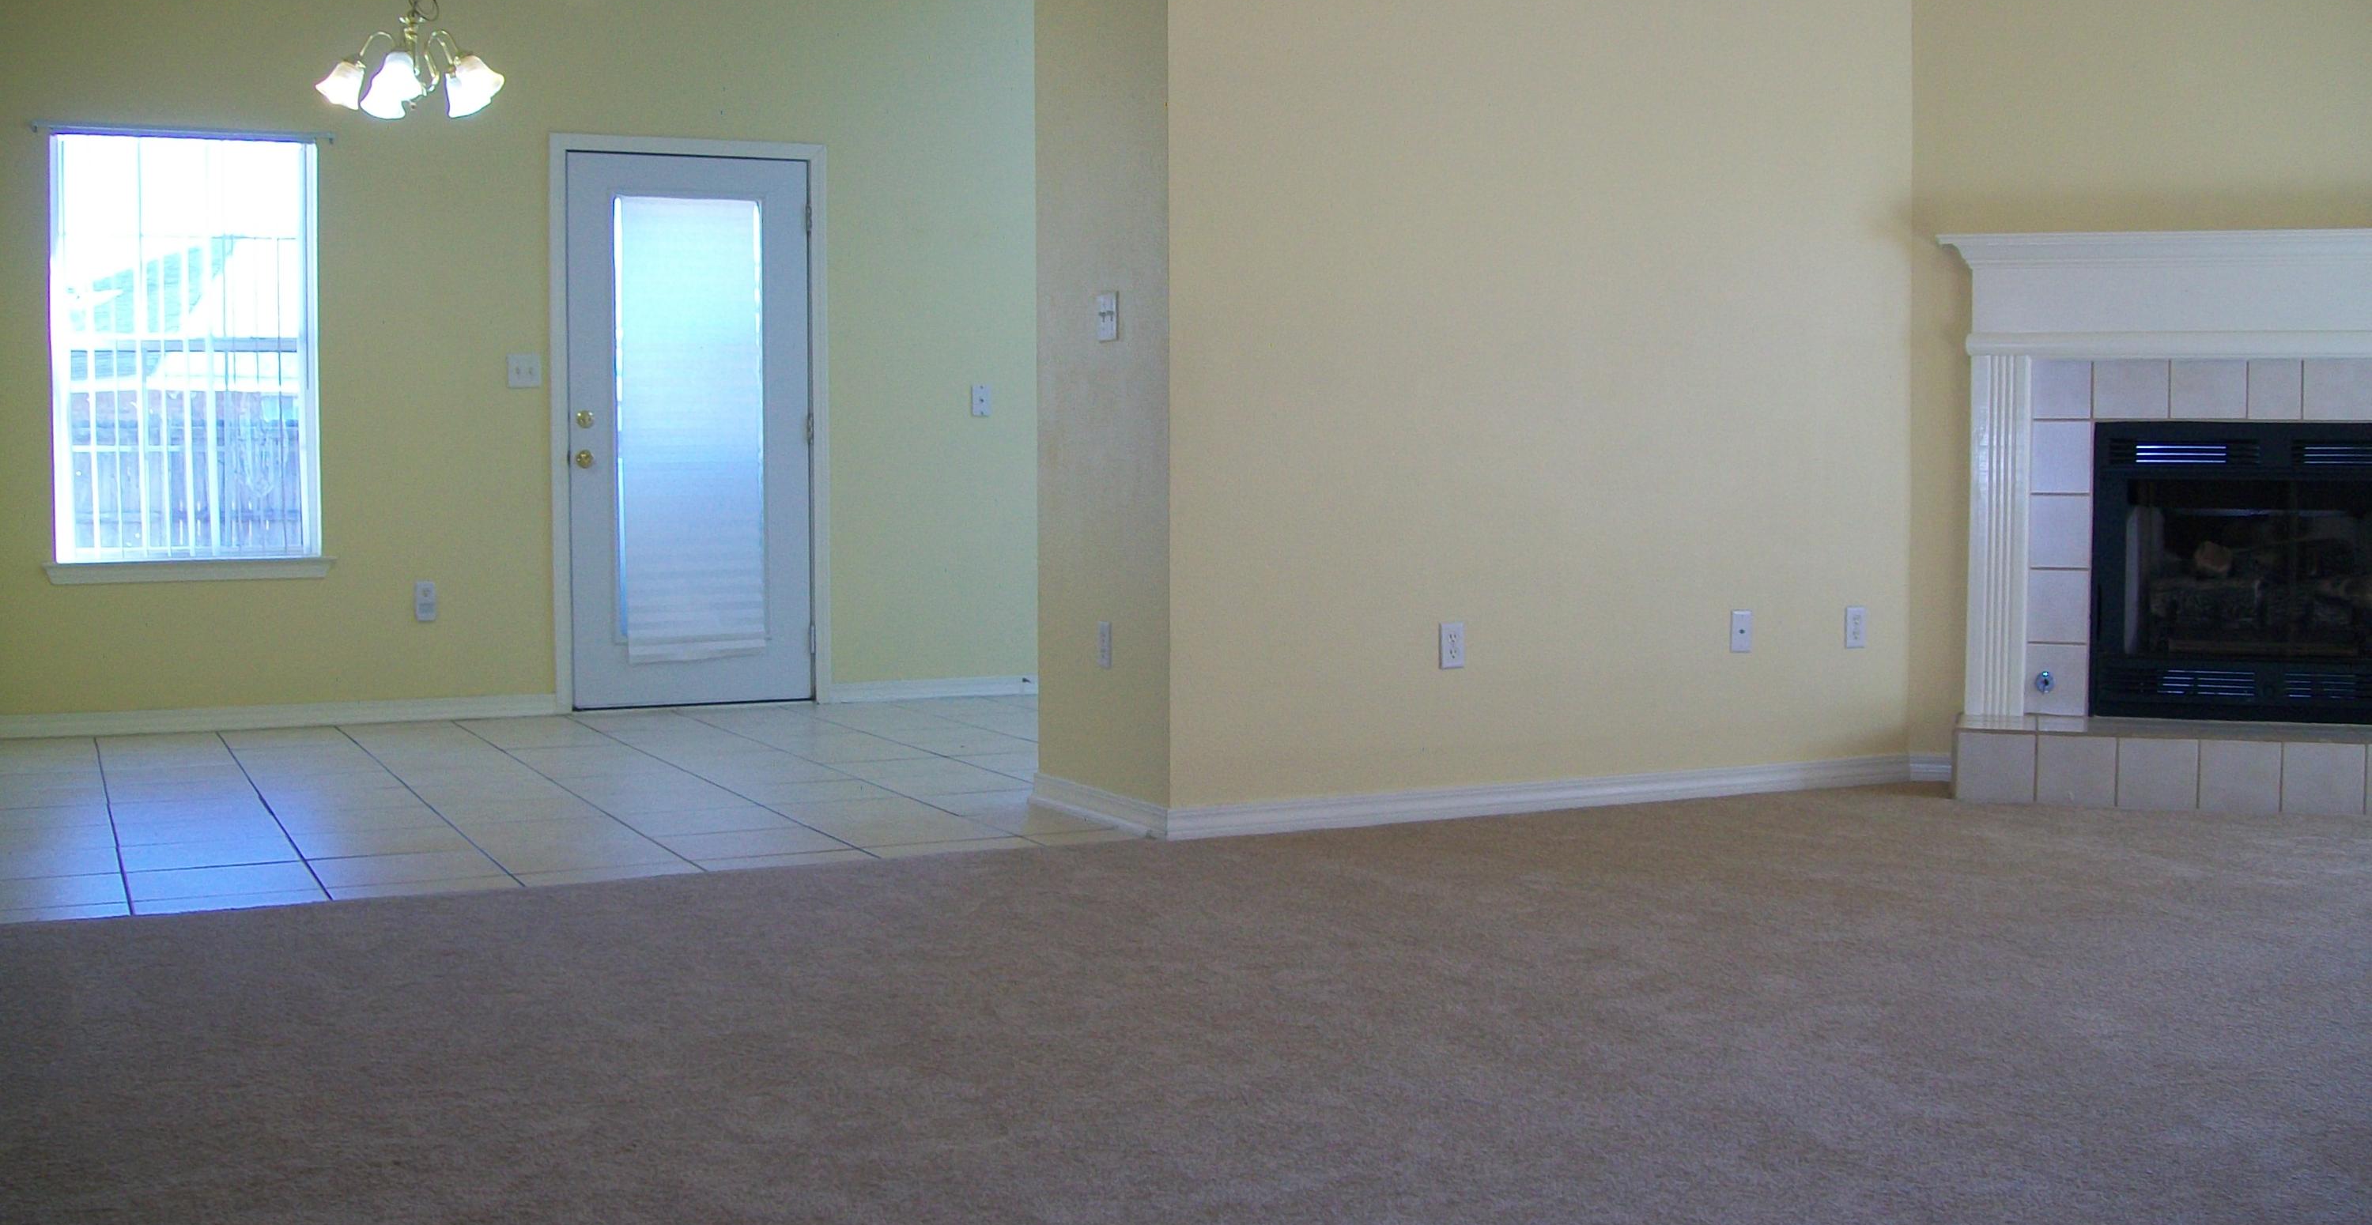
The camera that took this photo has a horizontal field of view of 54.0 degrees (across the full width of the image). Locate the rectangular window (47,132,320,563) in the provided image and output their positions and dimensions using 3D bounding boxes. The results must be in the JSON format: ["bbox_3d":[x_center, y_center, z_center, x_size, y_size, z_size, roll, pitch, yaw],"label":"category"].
[{"bbox_3d":[-3.396,-0.895,7.928,0.848,1.435,0.104,-2,4,-26],"label":"rectangular window"}]

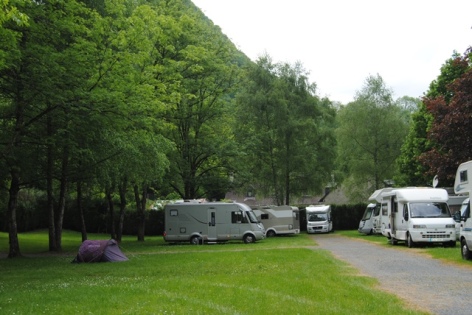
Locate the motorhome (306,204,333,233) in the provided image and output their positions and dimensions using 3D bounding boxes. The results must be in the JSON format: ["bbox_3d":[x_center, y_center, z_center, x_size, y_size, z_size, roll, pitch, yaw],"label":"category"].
[{"bbox_3d":[8.533,6.300,60.947,2.300,2.750,6.500,-2,-6,10],"label":"motorhome"}]

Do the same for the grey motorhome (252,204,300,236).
[{"bbox_3d":[2.183,5.763,54.150,6.700,2.800,2.300,-2,-6,16],"label":"grey motorhome"}]

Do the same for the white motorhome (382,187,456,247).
[{"bbox_3d":[8.604,2.877,29.044,2.220,2.700,5.700,-1,-6,3],"label":"white motorhome"}]

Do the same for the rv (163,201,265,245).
[{"bbox_3d":[-1.517,4.604,42.453,7.000,2.850,2.300,-1,-6,5],"label":"rv"}]

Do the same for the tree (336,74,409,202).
[{"bbox_3d":[16.784,-0.793,75.033,8.800,19.300,8.300,-1,-6,0],"label":"tree"}]

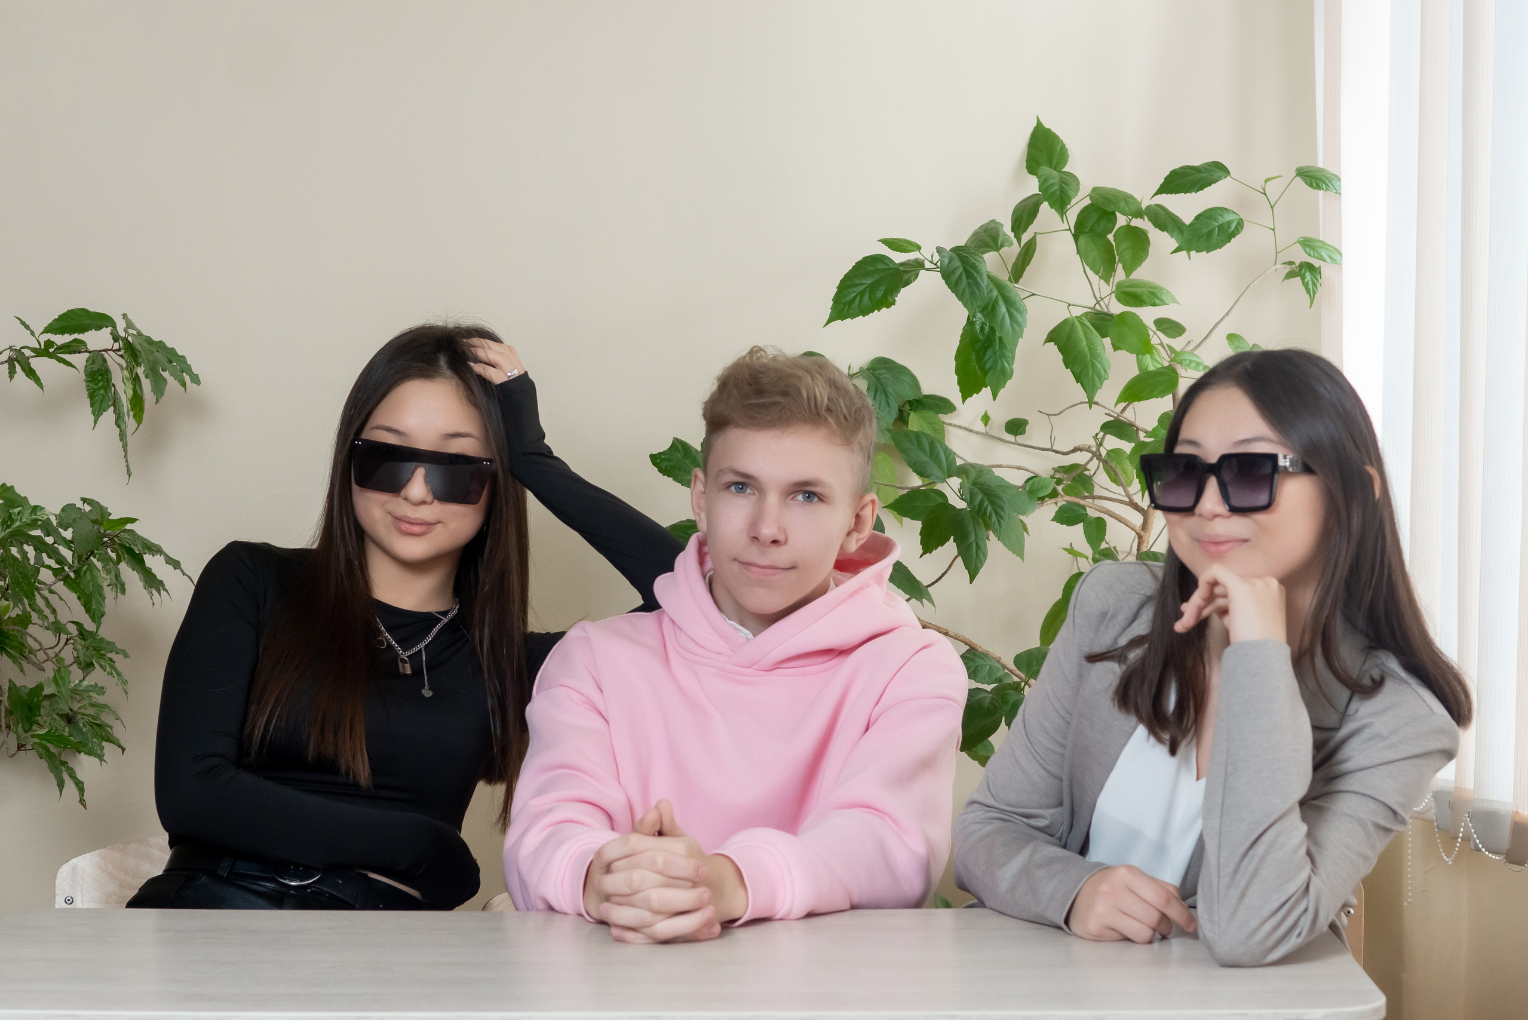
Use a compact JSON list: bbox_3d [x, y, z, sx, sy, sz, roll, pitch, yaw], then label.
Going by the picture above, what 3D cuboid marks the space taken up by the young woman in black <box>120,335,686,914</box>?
[{"bbox_3d":[-0.355,0.475,3.100,0.580,1.310,0.680,0,4,-7],"label":"young woman in black"}]

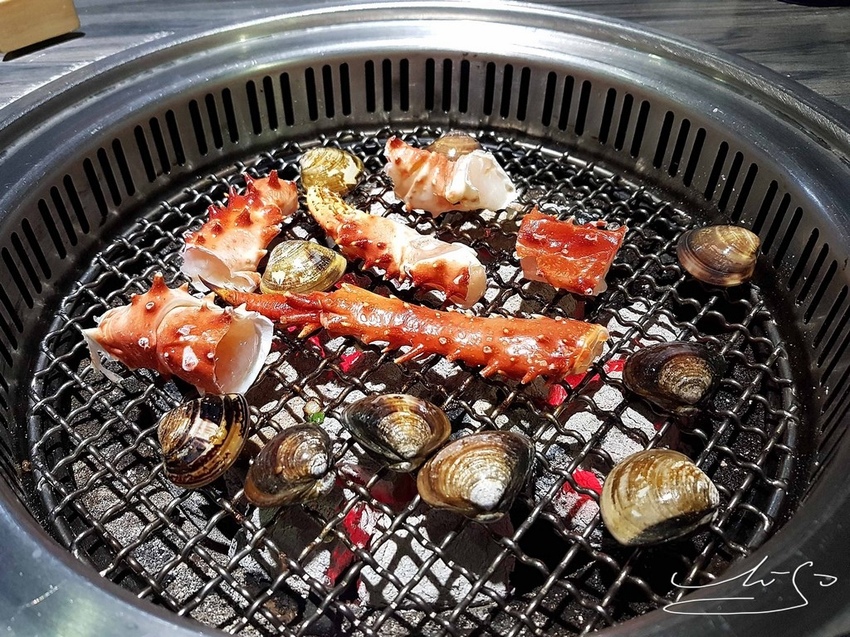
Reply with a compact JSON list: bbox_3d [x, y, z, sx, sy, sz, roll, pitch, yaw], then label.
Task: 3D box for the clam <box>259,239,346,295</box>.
[{"bbox_3d":[-0.054,-0.022,0.284,0.037,0.018,0.029,-18,49,-19],"label":"clam"}]

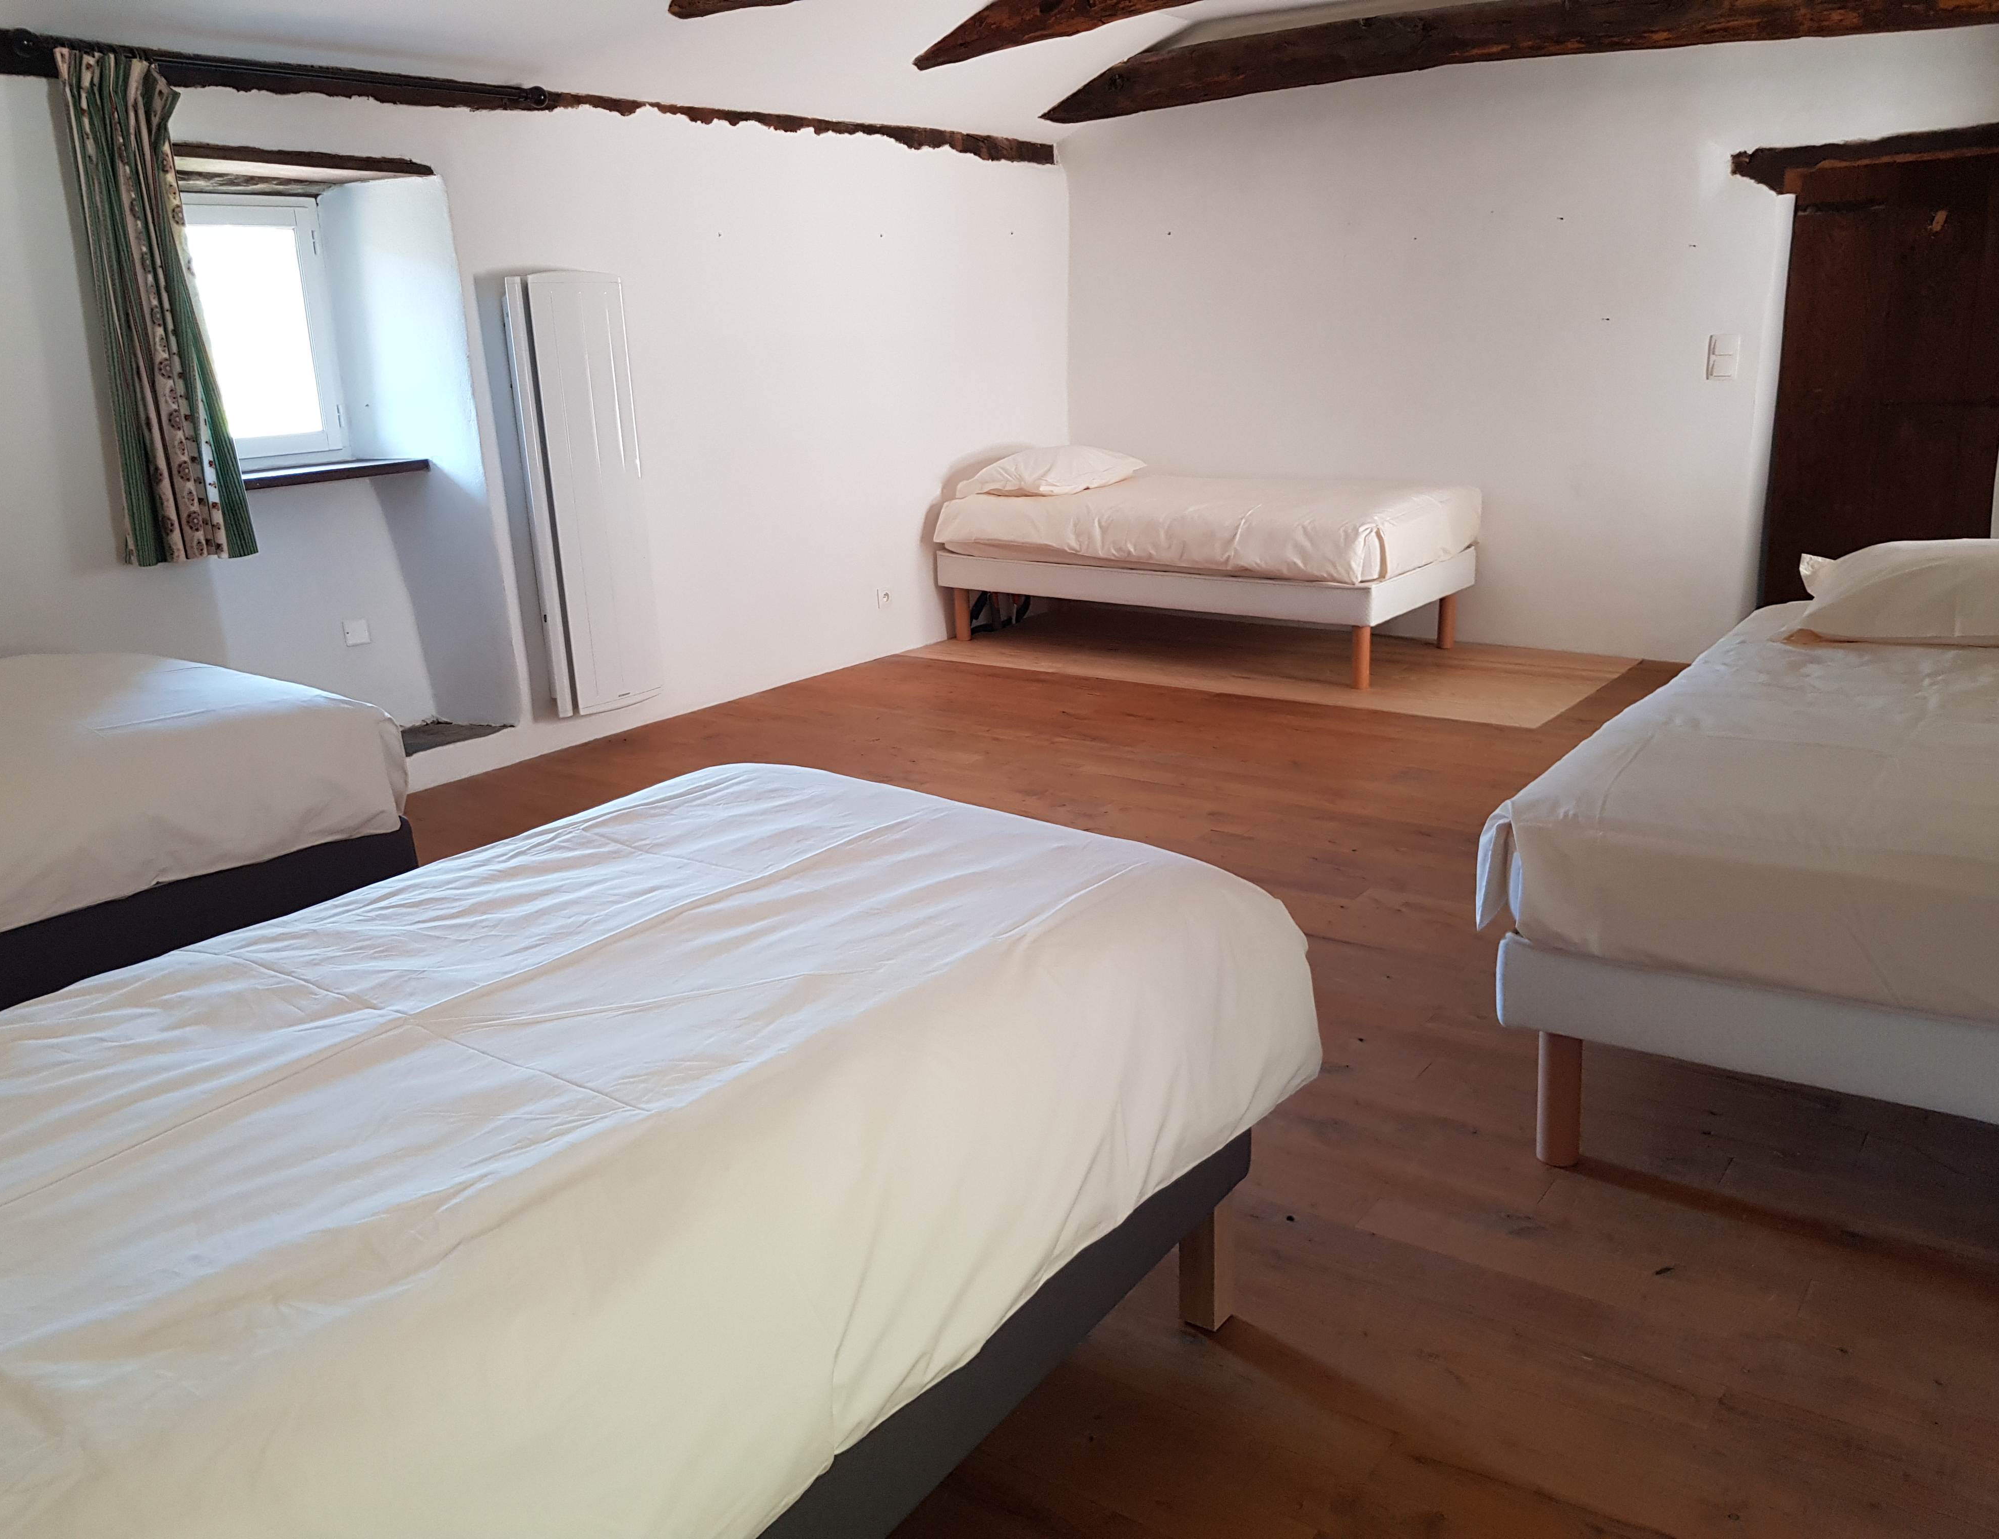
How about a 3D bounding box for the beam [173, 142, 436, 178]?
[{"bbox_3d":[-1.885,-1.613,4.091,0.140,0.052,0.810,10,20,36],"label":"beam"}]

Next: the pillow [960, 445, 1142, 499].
[{"bbox_3d":[0.206,-1.244,6.386,0.470,0.160,0.740,10,20,36],"label":"pillow"}]

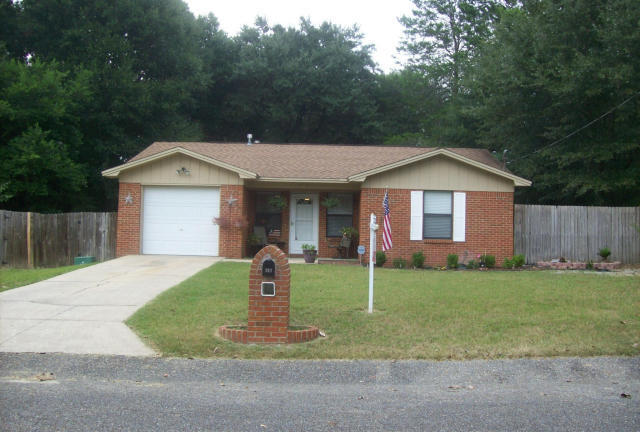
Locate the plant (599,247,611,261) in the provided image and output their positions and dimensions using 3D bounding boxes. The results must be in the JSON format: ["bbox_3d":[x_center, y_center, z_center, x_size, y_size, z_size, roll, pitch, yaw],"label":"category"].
[{"bbox_3d":[8.677,1.153,20.300,0.360,0.420,0.360,1,-1,1],"label":"plant"}]

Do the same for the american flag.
[{"bbox_3d":[1.988,0.162,19.600,0.290,1.820,0.320,1,-1,1],"label":"american flag"}]

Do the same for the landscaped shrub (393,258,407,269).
[{"bbox_3d":[2.341,1.393,19.600,0.420,0.320,0.400,1,-1,1],"label":"landscaped shrub"}]

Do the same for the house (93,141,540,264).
[{"bbox_3d":[0.017,-0.598,24.801,13.000,4.150,9.400,1,-1,1],"label":"house"}]

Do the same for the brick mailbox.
[{"bbox_3d":[-0.635,1.006,8.826,1.320,1.260,0.680,1,-1,1],"label":"brick mailbox"}]

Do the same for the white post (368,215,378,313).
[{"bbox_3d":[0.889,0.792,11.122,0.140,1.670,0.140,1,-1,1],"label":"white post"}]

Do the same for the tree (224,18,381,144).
[{"bbox_3d":[-1.232,-5.170,40.818,9.600,14.000,9.000,1,-1,0],"label":"tree"}]

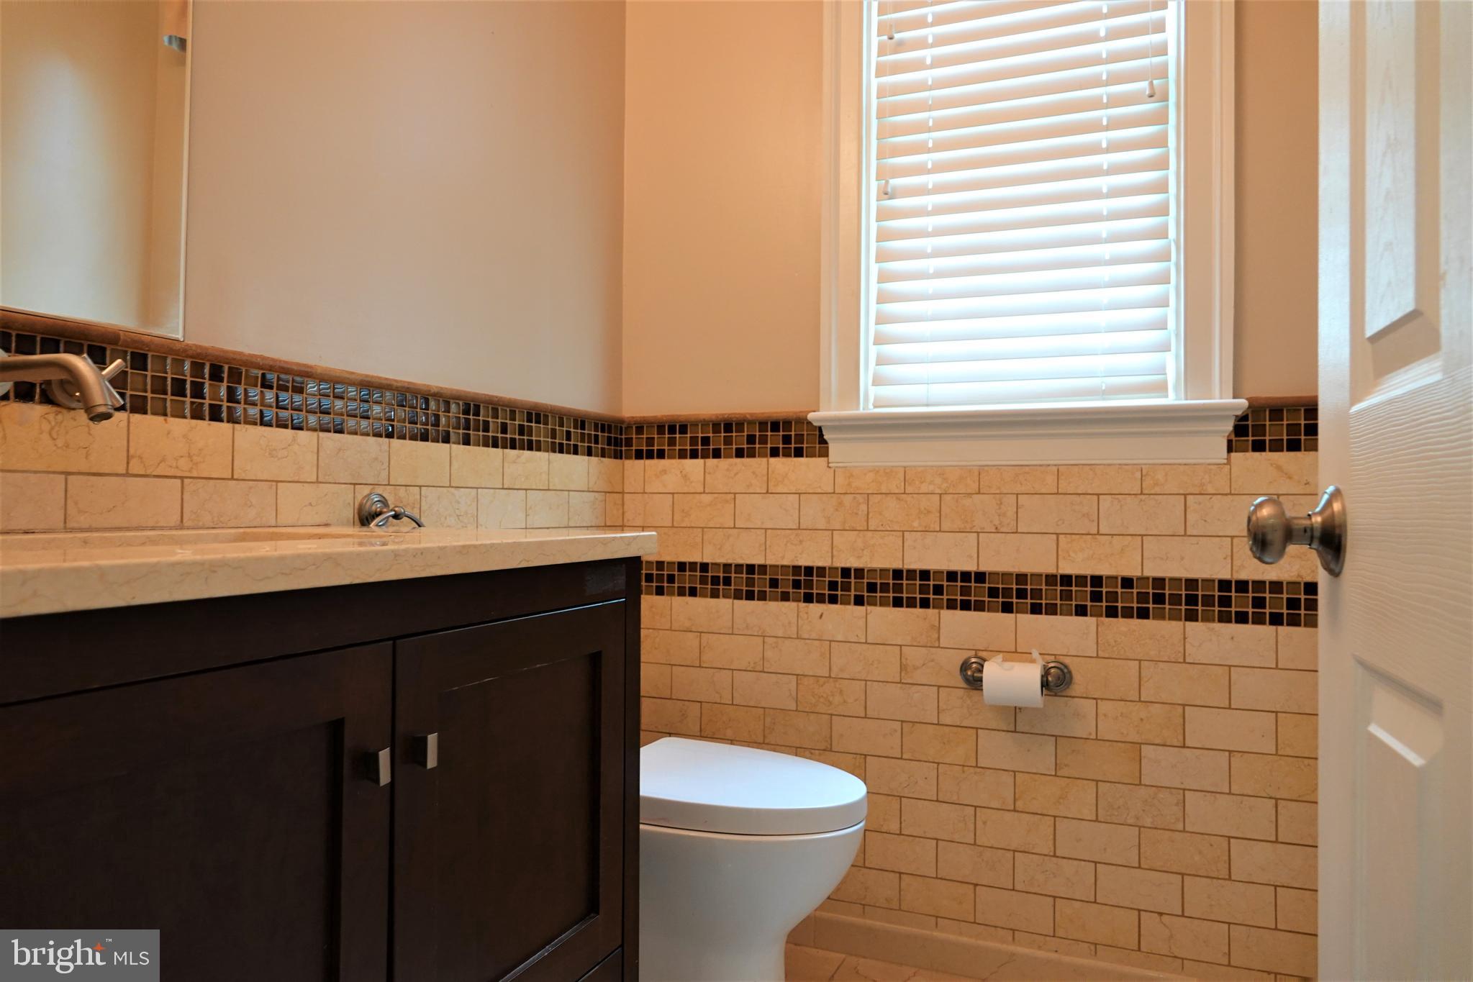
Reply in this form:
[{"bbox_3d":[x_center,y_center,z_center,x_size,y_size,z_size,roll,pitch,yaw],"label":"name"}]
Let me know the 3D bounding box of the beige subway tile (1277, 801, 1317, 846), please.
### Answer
[{"bbox_3d":[1.060,0.604,1.769,0.152,0.077,0.010,0,-1,22],"label":"beige subway tile"}]

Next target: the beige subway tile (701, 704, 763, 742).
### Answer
[{"bbox_3d":[-0.009,0.519,2.208,0.151,0.076,0.010,0,-1,22],"label":"beige subway tile"}]

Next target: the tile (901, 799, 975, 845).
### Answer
[{"bbox_3d":[0.419,0.682,2.035,0.151,0.076,0.010,0,-1,22],"label":"tile"}]

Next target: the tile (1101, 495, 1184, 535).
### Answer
[{"bbox_3d":[0.775,0.047,1.879,0.152,0.076,0.010,0,-1,23],"label":"tile"}]

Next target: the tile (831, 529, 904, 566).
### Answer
[{"bbox_3d":[0.284,0.125,2.109,0.152,0.076,0.010,0,-1,23],"label":"tile"}]

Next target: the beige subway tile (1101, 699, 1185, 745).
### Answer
[{"bbox_3d":[0.783,0.448,1.901,0.152,0.076,0.010,0,-2,22],"label":"beige subway tile"}]

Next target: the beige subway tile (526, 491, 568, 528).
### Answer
[{"bbox_3d":[-0.397,0.039,2.053,0.010,0.076,0.152,0,-1,25],"label":"beige subway tile"}]

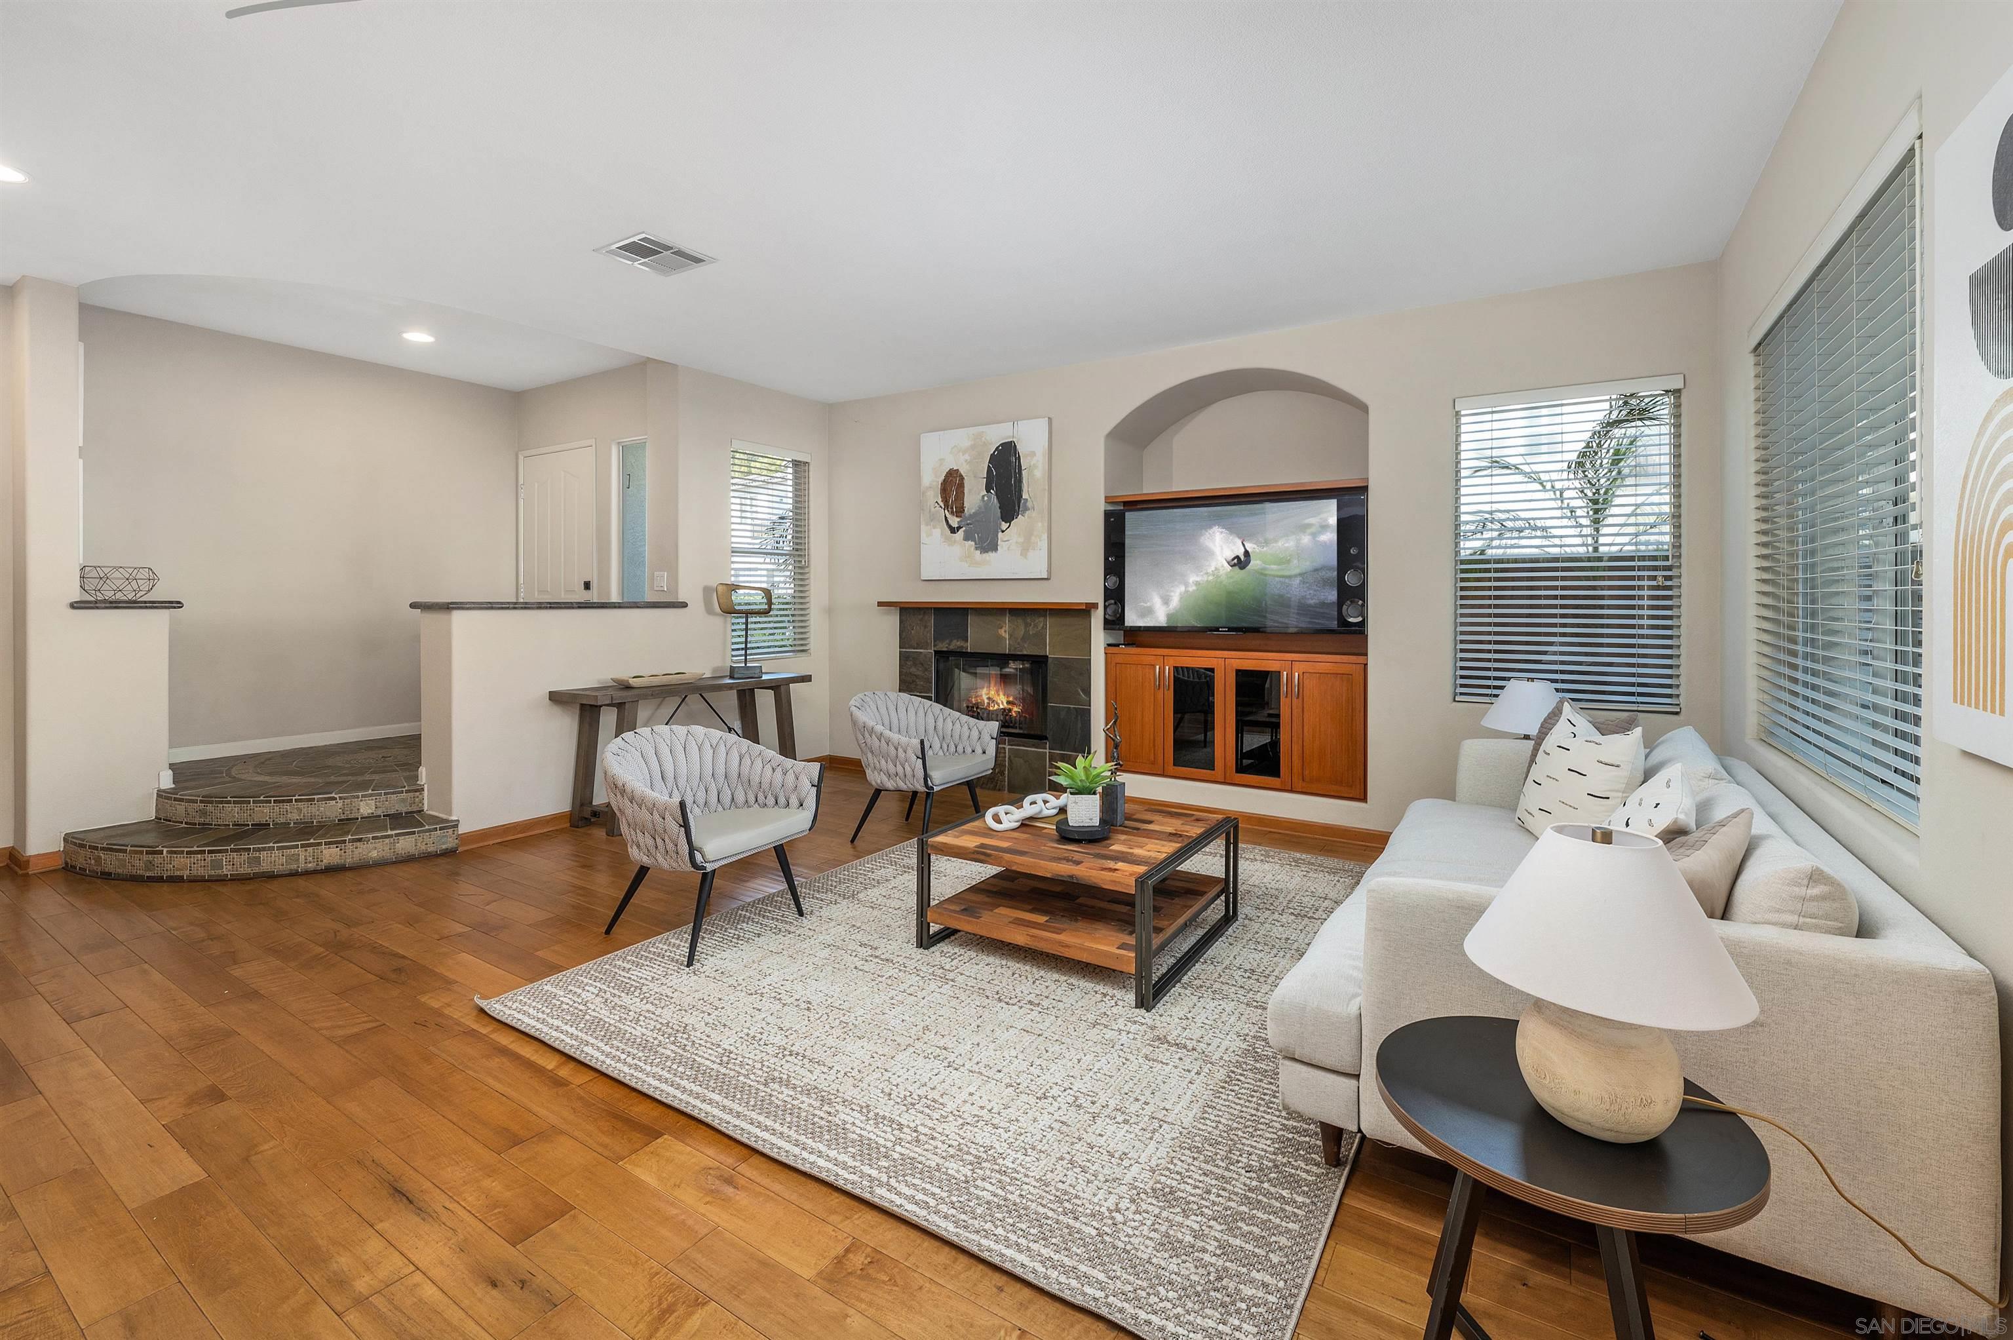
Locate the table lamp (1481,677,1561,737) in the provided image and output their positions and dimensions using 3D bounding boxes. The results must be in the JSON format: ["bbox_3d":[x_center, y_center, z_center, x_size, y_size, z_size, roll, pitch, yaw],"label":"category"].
[{"bbox_3d":[2.301,0.268,3.700,0.355,0.470,0.355,2,4,32],"label":"table lamp"}]

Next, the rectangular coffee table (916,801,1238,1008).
[{"bbox_3d":[0.293,0.789,3.139,0.880,0.400,0.880,2,4,32],"label":"rectangular coffee table"}]

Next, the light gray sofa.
[{"bbox_3d":[1.666,0.657,2.519,1.070,0.800,2.280,2,4,33],"label":"light gray sofa"}]

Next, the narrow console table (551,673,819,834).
[{"bbox_3d":[-1.892,0.456,5.071,0.400,0.760,1.490,2,4,32],"label":"narrow console table"}]

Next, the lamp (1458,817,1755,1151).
[{"bbox_3d":[0.903,0.464,1.273,0.360,0.424,0.360,2,4,32],"label":"lamp"}]

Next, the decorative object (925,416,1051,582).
[{"bbox_3d":[-0.166,-1.104,5.576,1.030,1.020,0.045,2,4,33],"label":"decorative object"}]

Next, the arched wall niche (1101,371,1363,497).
[{"bbox_3d":[1.374,-1.347,4.923,1.500,0.670,0.550,2,4,33],"label":"arched wall niche"}]

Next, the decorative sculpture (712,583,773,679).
[{"bbox_3d":[-1.663,-0.246,5.328,0.110,0.600,0.400,2,4,33],"label":"decorative sculpture"}]

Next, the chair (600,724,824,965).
[{"bbox_3d":[-1.193,0.613,3.274,0.650,0.740,0.670,2,4,32],"label":"chair"}]

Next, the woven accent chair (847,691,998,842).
[{"bbox_3d":[-0.478,0.516,4.395,0.650,0.750,0.670,2,4,32],"label":"woven accent chair"}]

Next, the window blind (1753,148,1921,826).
[{"bbox_3d":[2.319,-0.442,2.412,0.060,1.460,1.530,2,4,32],"label":"window blind"}]

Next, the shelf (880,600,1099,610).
[{"bbox_3d":[-0.176,-0.424,5.509,1.660,0.060,0.180,2,4,33],"label":"shelf"}]

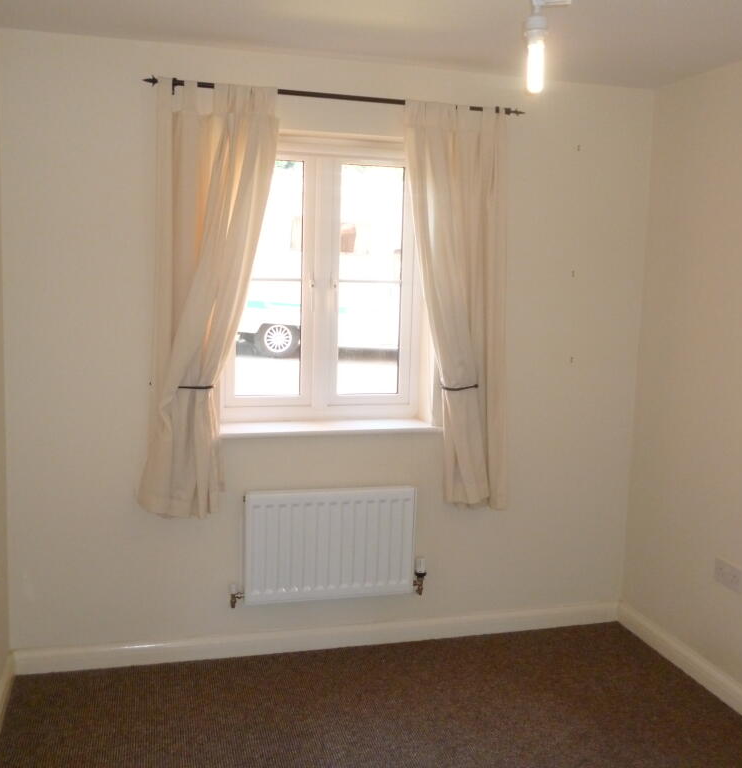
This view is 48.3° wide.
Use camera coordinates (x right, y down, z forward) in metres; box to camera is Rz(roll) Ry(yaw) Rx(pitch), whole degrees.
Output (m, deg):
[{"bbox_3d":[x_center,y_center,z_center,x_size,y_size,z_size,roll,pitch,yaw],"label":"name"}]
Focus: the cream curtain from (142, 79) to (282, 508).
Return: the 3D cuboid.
[{"bbox_3d":[-0.605,-0.283,3.059,0.501,1.601,0.130,0,8,-15],"label":"cream curtain"}]

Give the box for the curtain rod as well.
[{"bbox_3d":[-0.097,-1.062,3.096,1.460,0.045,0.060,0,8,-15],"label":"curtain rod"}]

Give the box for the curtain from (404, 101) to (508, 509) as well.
[{"bbox_3d":[0.338,-0.276,3.317,0.488,1.625,0.125,0,8,-15],"label":"curtain"}]

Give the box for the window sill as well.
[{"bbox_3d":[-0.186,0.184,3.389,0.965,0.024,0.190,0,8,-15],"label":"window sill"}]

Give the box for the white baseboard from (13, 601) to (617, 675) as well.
[{"bbox_3d":[-0.110,1.048,3.455,2.560,0.094,0.018,0,8,-15],"label":"white baseboard"}]

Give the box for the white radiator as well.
[{"bbox_3d":[-0.163,0.637,3.332,0.695,0.449,0.085,0,8,-15],"label":"white radiator"}]

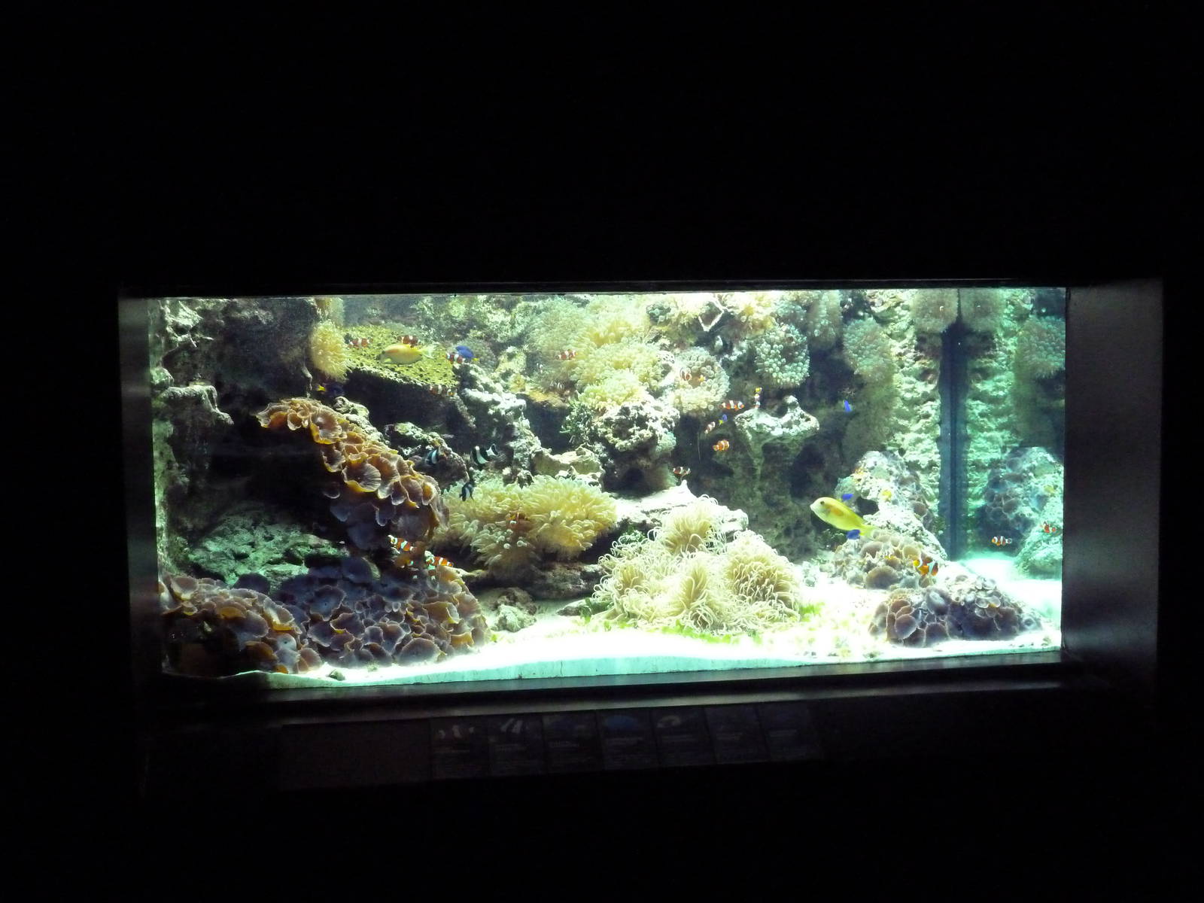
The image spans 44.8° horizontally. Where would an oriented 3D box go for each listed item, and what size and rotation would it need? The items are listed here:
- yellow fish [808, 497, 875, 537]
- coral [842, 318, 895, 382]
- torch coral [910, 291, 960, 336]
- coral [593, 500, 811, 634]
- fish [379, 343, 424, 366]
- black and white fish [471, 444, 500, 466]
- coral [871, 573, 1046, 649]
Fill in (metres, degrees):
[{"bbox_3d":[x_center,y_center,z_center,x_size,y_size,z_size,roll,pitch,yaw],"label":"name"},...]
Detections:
[{"bbox_3d":[0.586,0.160,3.550,0.168,0.062,0.037,19,-1,-15],"label":"yellow fish"},{"bbox_3d":[0.739,-0.283,4.050,0.145,0.175,0.120,-1,5,-7],"label":"coral"},{"bbox_3d":[0.945,-0.402,4.150,0.143,0.145,0.120,-1,5,-7],"label":"torch coral"},{"bbox_3d":[0.247,0.289,3.600,0.515,0.295,0.380,-1,5,-7],"label":"coral"},{"bbox_3d":[-0.514,-0.250,3.750,0.122,0.056,0.030,-2,5,-7],"label":"fish"},{"bbox_3d":[-0.280,0.009,3.500,0.070,0.043,0.020,-17,7,-9],"label":"black and white fish"},{"bbox_3d":[0.836,0.377,3.450,0.385,0.150,0.270,-1,5,-7],"label":"coral"}]

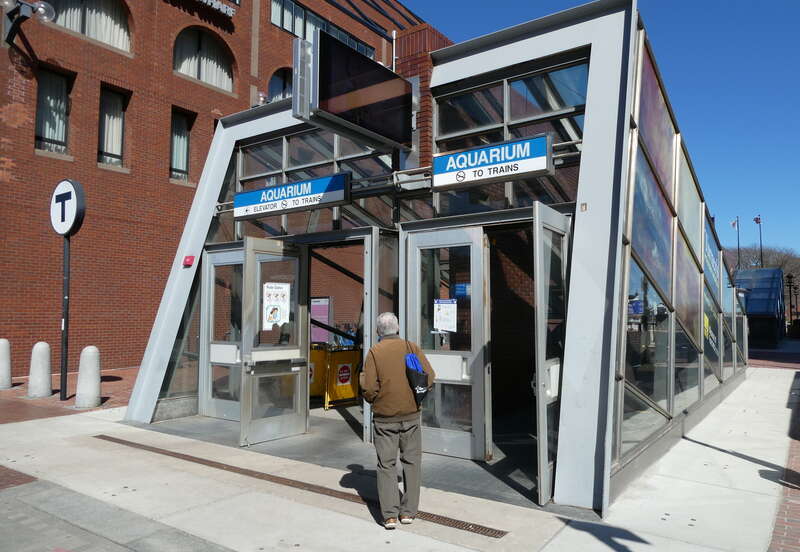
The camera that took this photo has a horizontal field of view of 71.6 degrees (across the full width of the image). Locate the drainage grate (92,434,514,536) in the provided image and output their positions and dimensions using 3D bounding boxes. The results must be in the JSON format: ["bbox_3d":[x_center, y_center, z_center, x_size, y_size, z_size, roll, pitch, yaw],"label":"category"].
[{"bbox_3d":[-1.657,2.049,5.775,5.998,0.047,0.132,-3,-6,36],"label":"drainage grate"}]

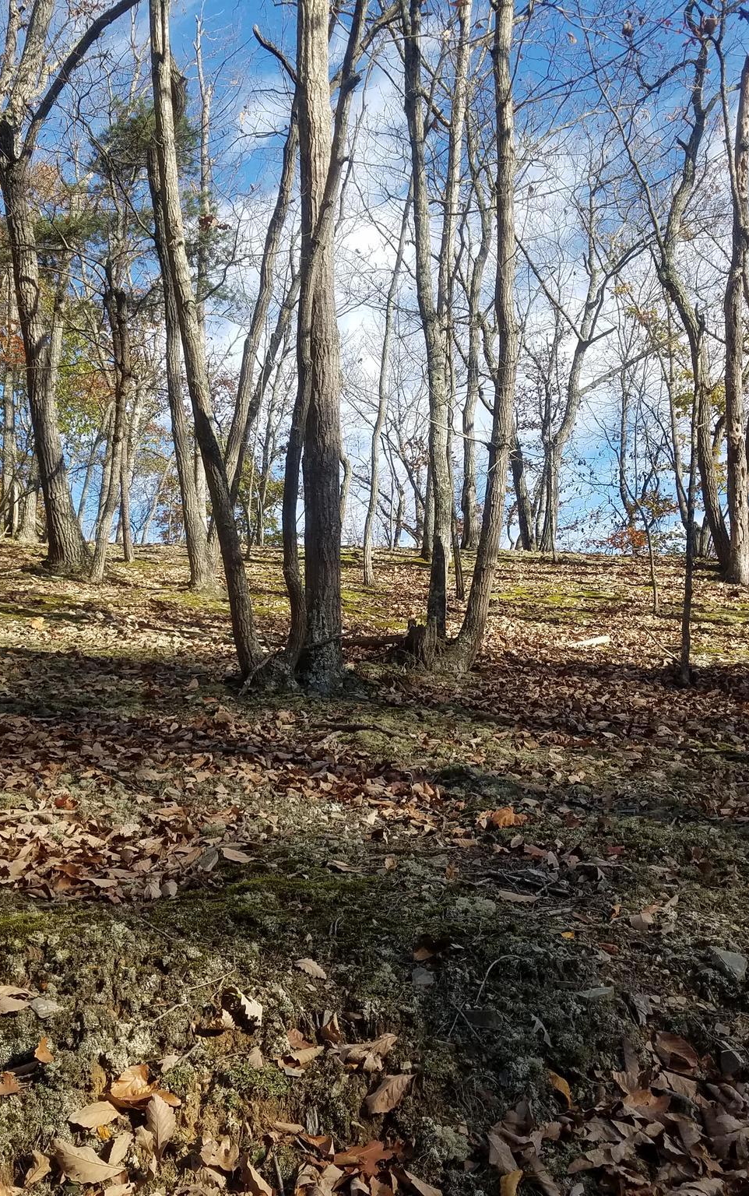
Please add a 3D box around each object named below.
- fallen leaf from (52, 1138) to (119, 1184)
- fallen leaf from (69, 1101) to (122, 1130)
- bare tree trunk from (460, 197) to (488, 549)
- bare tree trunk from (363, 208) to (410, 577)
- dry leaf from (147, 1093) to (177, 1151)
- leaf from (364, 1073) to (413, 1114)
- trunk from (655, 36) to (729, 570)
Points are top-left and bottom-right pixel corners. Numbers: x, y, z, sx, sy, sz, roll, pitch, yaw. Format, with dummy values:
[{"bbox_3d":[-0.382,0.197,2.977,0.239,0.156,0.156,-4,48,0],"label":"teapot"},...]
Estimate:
[{"bbox_3d":[-0.556,1.073,2.300,0.158,0.025,0.063,10,30,18],"label":"fallen leaf"},{"bbox_3d":[-0.560,1.041,2.400,0.103,0.022,0.052,-2,28,-4],"label":"fallen leaf"},{"bbox_3d":[1.520,-3.519,18.271,0.402,5.660,0.350,0,-5,0],"label":"bare tree trunk"},{"bbox_3d":[0.208,-2.997,17.183,0.232,5.656,0.197,5,-4,0],"label":"bare tree trunk"},{"bbox_3d":[-0.443,1.093,2.500,0.056,0.115,0.025,-9,-39,-15],"label":"dry leaf"},{"bbox_3d":[0.033,0.992,2.400,0.118,0.020,0.053,-27,48,-27],"label":"leaf"},{"bbox_3d":[4.196,-3.985,15.849,0.910,7.278,0.700,0,-5,0],"label":"trunk"}]

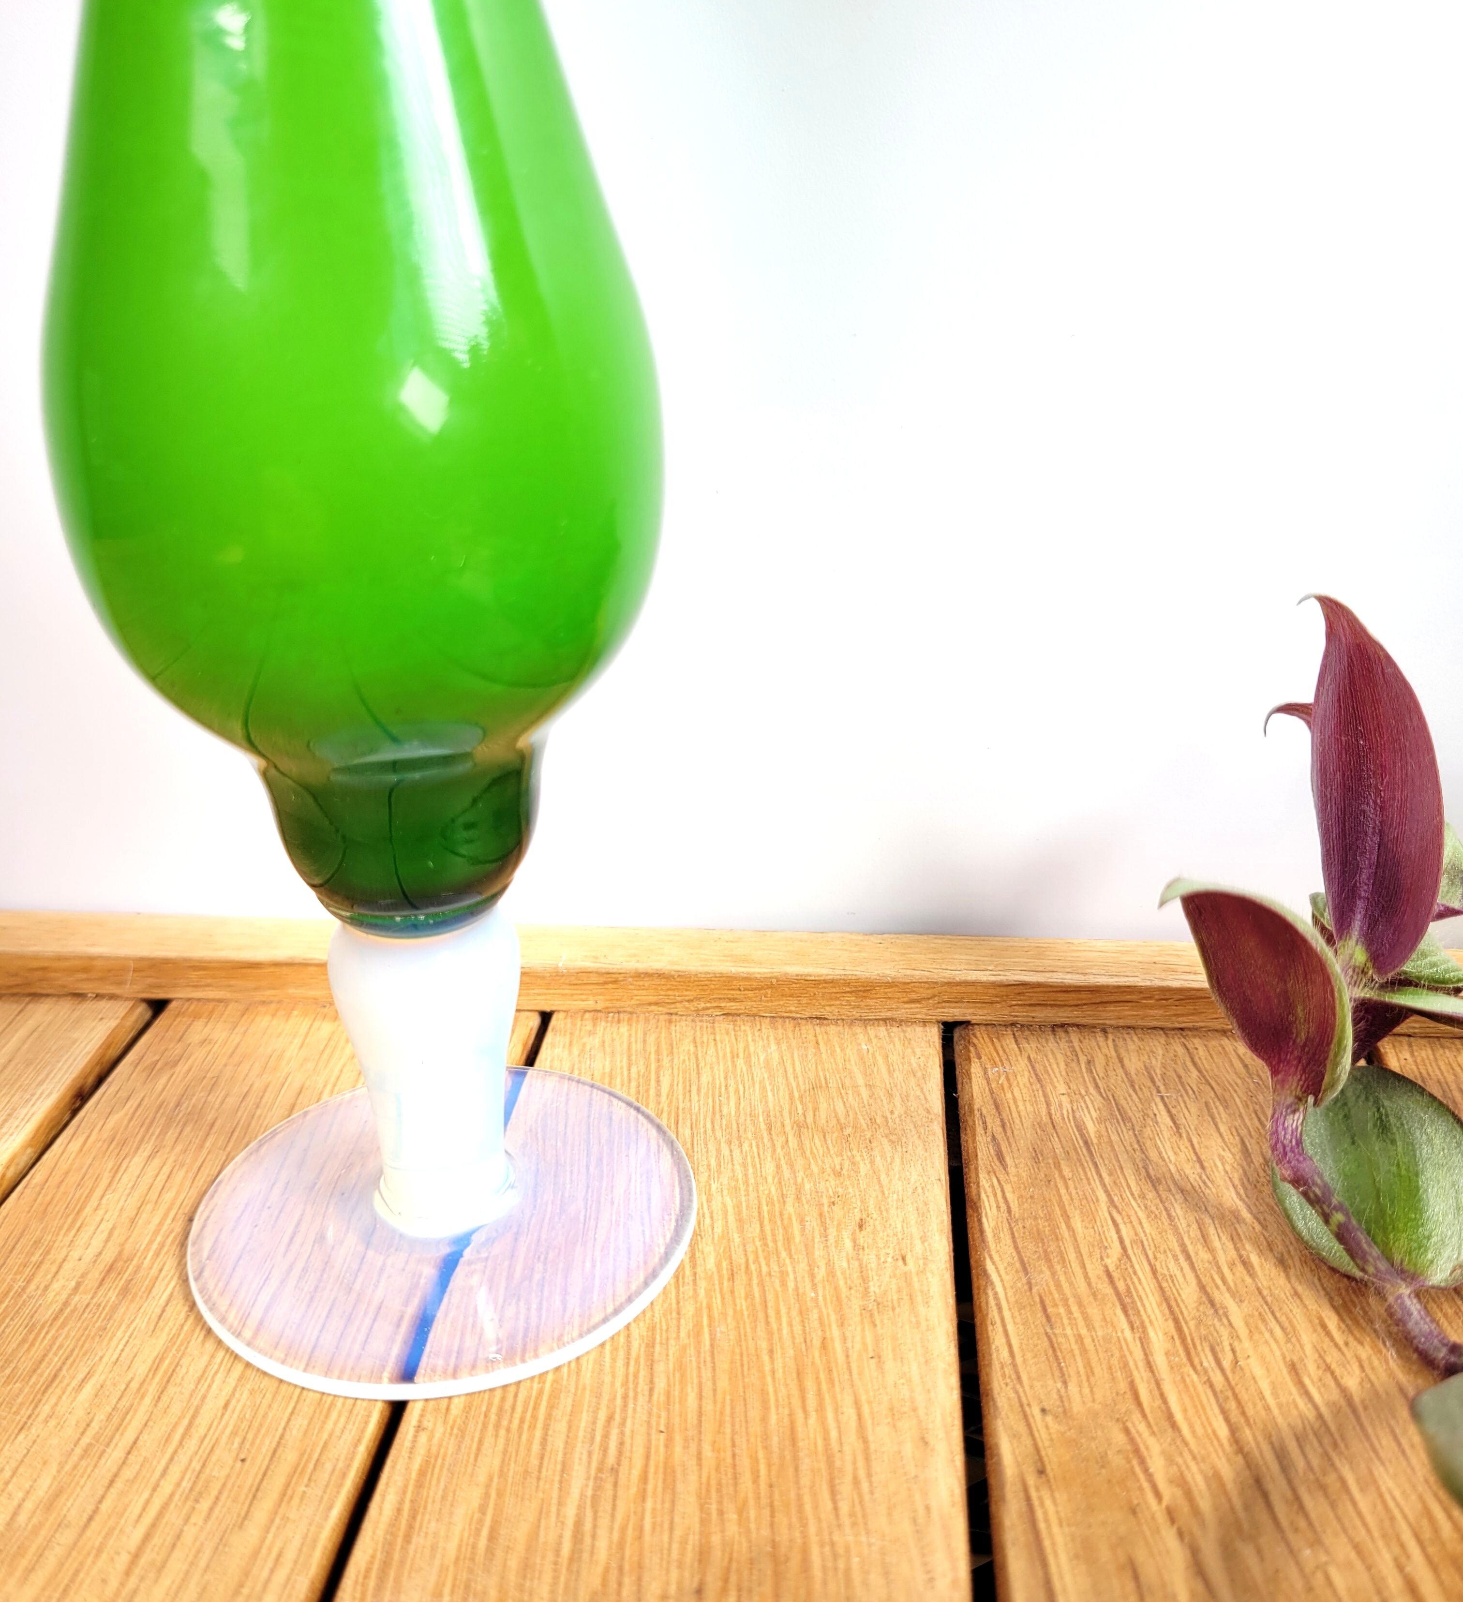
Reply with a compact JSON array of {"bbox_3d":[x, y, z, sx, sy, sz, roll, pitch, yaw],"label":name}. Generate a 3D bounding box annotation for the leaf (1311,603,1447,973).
[{"bbox_3d":[0.113,-0.002,0.257,0.022,0.067,0.015,-4,21,24],"label":"leaf"}]

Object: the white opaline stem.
[{"bbox_3d":[-0.052,0.045,0.254,0.032,0.059,0.032,1,23,5],"label":"white opaline stem"}]

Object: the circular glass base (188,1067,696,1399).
[{"bbox_3d":[-0.051,0.073,0.265,0.088,0.005,0.088,-1,23,1],"label":"circular glass base"}]

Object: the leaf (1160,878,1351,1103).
[{"bbox_3d":[0.090,0.032,0.248,0.022,0.041,0.017,-27,17,16],"label":"leaf"}]

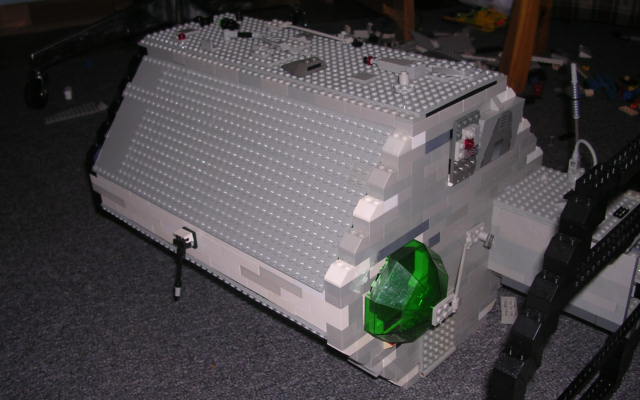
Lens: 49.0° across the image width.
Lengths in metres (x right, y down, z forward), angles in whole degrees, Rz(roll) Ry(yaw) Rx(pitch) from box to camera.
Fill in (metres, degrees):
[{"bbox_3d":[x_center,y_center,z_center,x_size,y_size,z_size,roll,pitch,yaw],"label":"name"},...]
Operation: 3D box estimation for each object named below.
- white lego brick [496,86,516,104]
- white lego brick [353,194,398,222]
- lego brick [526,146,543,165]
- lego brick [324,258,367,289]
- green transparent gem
[{"bbox_3d":[0.150,-0.090,0.589,0.016,0.011,0.032,23,37,39],"label":"white lego brick"},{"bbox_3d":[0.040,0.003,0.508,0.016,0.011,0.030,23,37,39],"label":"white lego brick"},{"bbox_3d":[0.197,-0.046,0.664,0.016,0.011,0.031,23,37,39],"label":"lego brick"},{"bbox_3d":[0.019,0.049,0.506,0.016,0.011,0.030,23,37,39],"label":"lego brick"},{"bbox_3d":[0.074,0.076,0.541,0.035,0.080,0.081,23,37,39],"label":"green transparent gem"}]

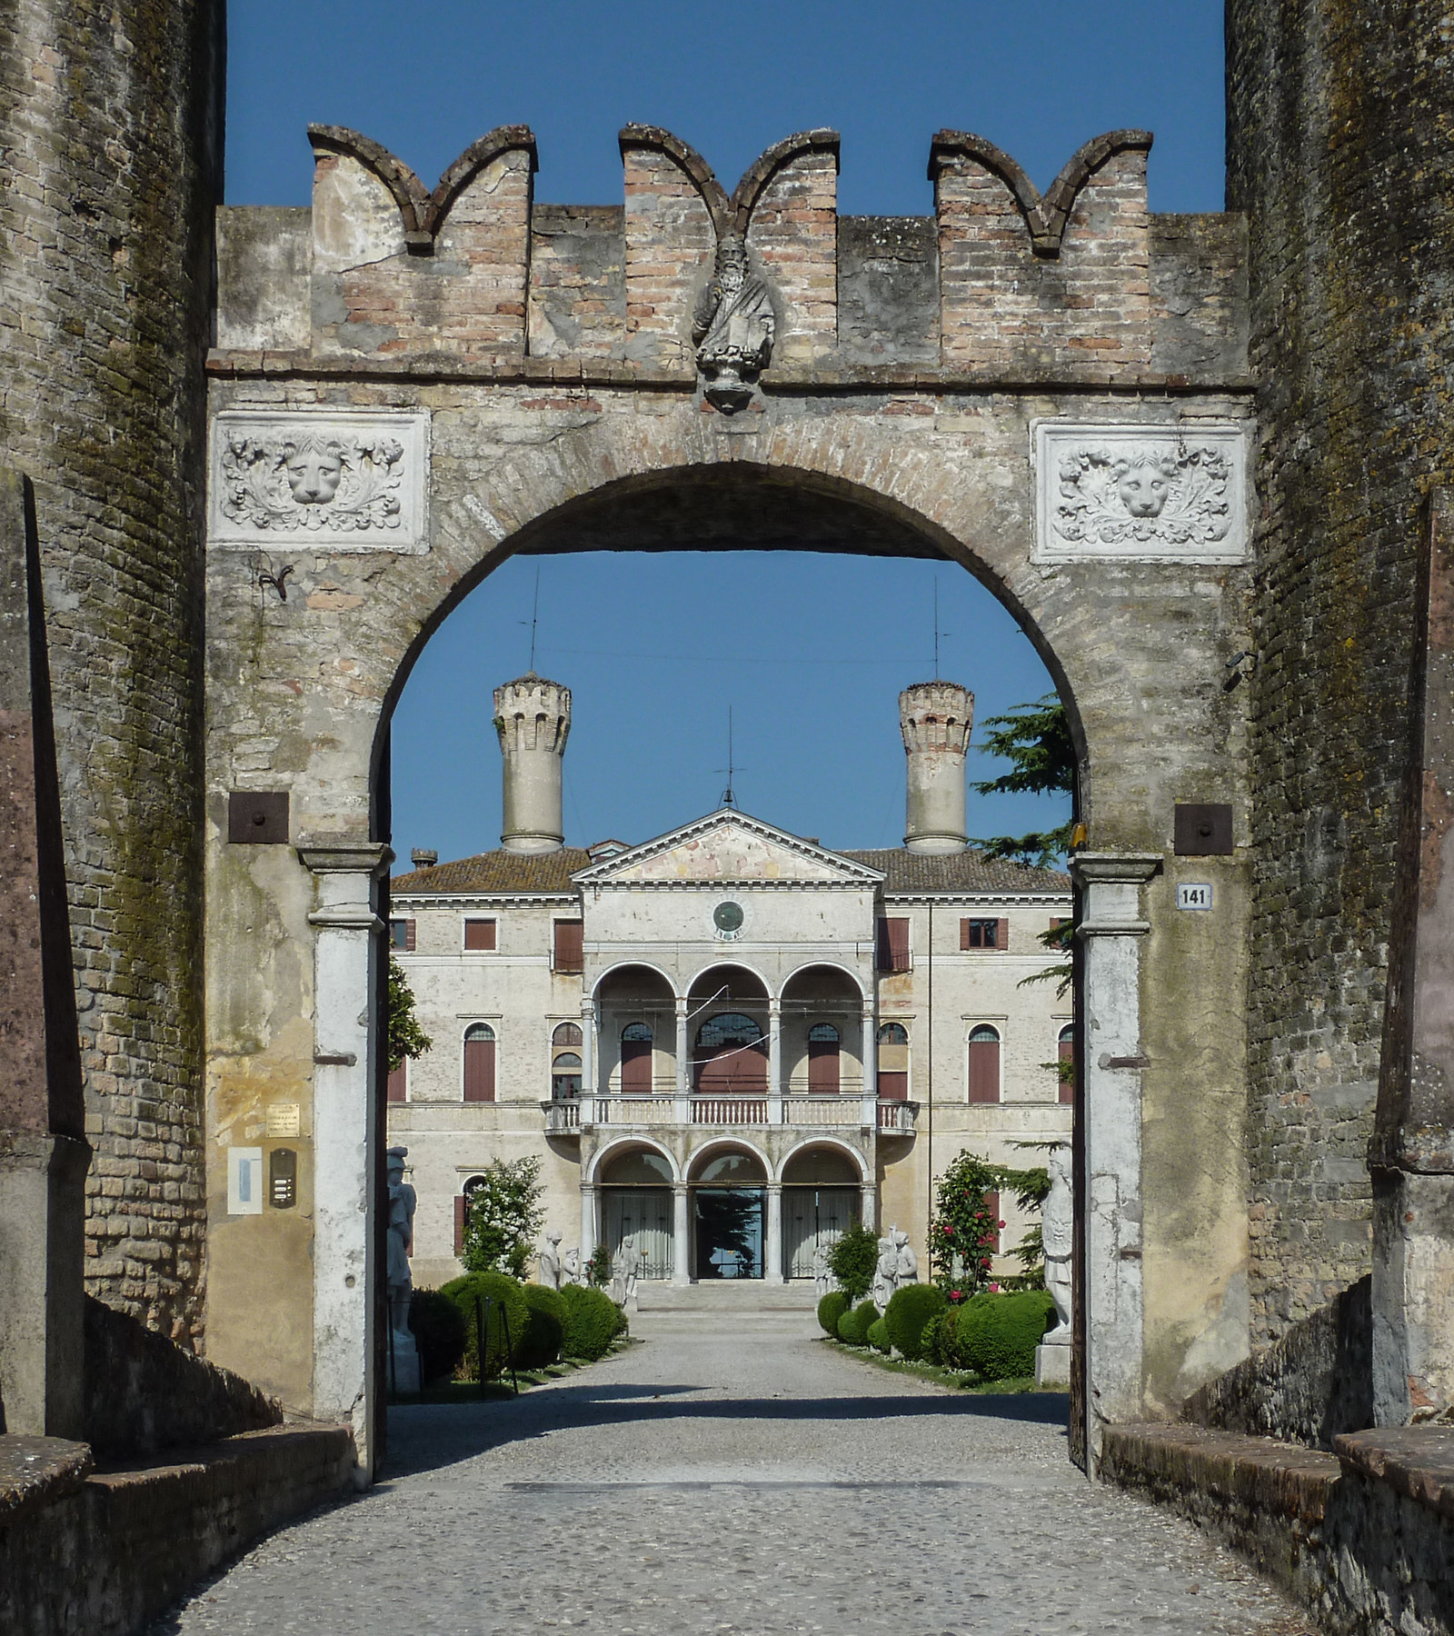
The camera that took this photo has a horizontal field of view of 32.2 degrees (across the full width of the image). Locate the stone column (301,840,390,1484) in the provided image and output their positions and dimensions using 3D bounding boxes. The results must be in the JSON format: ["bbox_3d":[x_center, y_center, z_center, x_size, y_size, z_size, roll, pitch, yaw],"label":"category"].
[{"bbox_3d":[-1.976,1.778,13.050,0.440,3.250,0.430,0,-2,0],"label":"stone column"}]

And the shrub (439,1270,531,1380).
[{"bbox_3d":[-3.013,6.330,31.500,1.107,1.352,1.150,0,-9,0],"label":"shrub"}]

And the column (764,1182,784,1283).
[{"bbox_3d":[1.493,13.220,80.300,0.620,3.250,0.620,0,-2,0],"label":"column"}]

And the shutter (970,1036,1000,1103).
[{"bbox_3d":[8.218,8.028,80.500,1.000,2.100,0.100,0,-2,0],"label":"shutter"}]

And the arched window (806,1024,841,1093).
[{"bbox_3d":[3.228,8.141,84.500,1.150,2.500,0.250,0,-6,0],"label":"arched window"}]

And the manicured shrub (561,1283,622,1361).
[{"bbox_3d":[-2.120,7.845,39.200,0.981,1.193,1.000,0,-9,0],"label":"manicured shrub"}]

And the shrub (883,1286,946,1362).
[{"bbox_3d":[2.923,7.878,39.300,0.983,1.222,1.000,0,-9,0],"label":"shrub"}]

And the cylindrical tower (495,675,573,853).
[{"bbox_3d":[-6.570,-1.832,86.000,2.600,6.050,2.600,0,-2,0],"label":"cylindrical tower"}]

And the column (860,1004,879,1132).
[{"bbox_3d":[4.560,7.899,80.300,0.600,4.000,0.600,0,-2,0],"label":"column"}]

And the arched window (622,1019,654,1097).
[{"bbox_3d":[-2.720,7.330,76.500,1.040,2.450,0.220,0,-3,0],"label":"arched window"}]

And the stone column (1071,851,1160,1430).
[{"bbox_3d":[1.931,1.597,12.500,0.440,2.850,0.400,0,-2,0],"label":"stone column"}]

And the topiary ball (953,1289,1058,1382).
[{"bbox_3d":[3.327,6.176,30.100,1.262,1.099,1.300,0,-9,0],"label":"topiary ball"}]

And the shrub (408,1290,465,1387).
[{"bbox_3d":[-3.248,5.620,27.300,0.920,1.050,0.920,0,-2,0],"label":"shrub"}]

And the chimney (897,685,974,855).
[{"bbox_3d":[7.318,-1.725,88.000,2.650,6.000,2.650,0,-2,0],"label":"chimney"}]

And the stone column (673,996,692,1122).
[{"bbox_3d":[-1.371,7.462,78.000,0.530,3.920,0.530,0,-2,0],"label":"stone column"}]

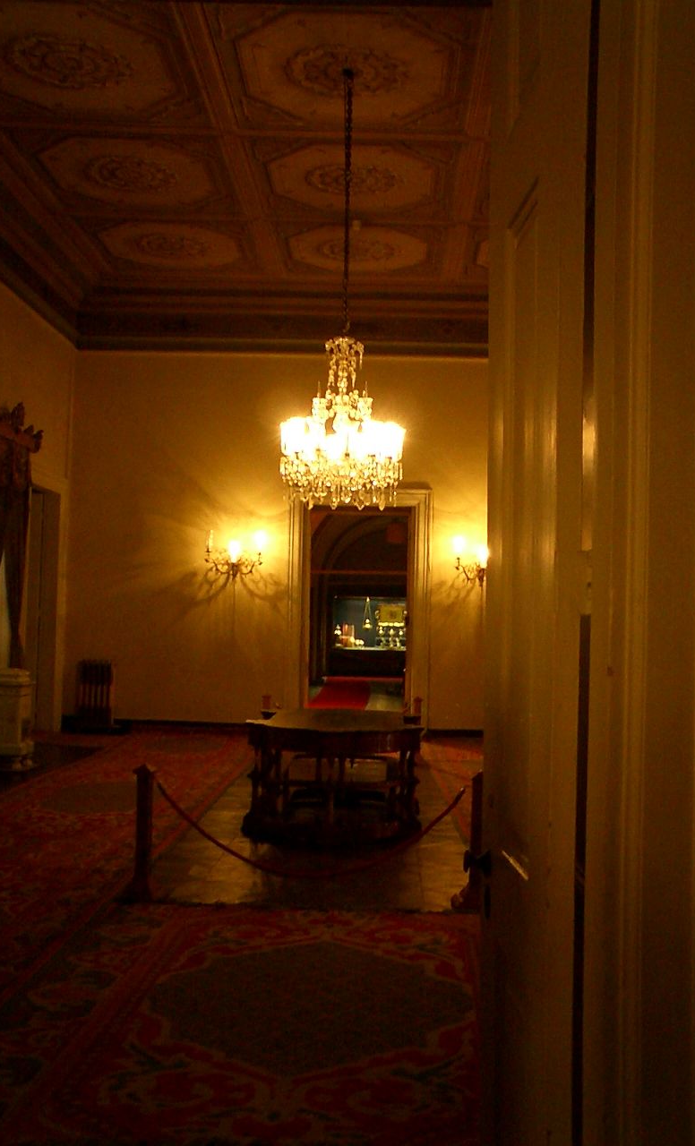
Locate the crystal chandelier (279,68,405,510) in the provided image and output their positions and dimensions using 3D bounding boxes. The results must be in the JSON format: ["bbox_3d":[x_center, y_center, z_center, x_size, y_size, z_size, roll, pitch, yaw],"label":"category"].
[{"bbox_3d":[-0.017,-2.297,9.924,0.997,3.591,0.997,1,-2,2],"label":"crystal chandelier"}]

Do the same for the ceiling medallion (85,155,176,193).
[{"bbox_3d":[-2.189,-4.023,12.447,0.960,0.070,0.960,1,-2,2],"label":"ceiling medallion"}]

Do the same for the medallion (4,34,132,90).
[{"bbox_3d":[-2.270,-4.113,9.936,0.960,0.070,0.960,1,-2,2],"label":"medallion"}]

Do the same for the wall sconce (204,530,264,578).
[{"bbox_3d":[-1.483,-0.242,16.162,0.806,0.638,0.380,1,-2,2],"label":"wall sconce"}]

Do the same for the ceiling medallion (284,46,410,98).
[{"bbox_3d":[-0.004,-4.061,10.003,0.960,0.070,0.960,1,-2,2],"label":"ceiling medallion"}]

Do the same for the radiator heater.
[{"bbox_3d":[-3.322,1.610,16.097,0.521,0.924,0.250,1,-2,2],"label":"radiator heater"}]

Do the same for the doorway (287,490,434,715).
[{"bbox_3d":[0.150,0.509,16.301,1.871,3.292,0.300,1,-2,2],"label":"doorway"}]

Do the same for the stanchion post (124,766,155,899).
[{"bbox_3d":[-1.128,1.429,6.805,0.210,0.731,0.210,1,-2,2],"label":"stanchion post"}]

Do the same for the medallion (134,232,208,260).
[{"bbox_3d":[-2.128,-3.937,14.888,0.960,0.070,0.960,1,-2,2],"label":"medallion"}]

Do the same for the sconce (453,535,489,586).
[{"bbox_3d":[1.765,-0.159,16.051,0.748,0.658,0.380,1,-2,2],"label":"sconce"}]

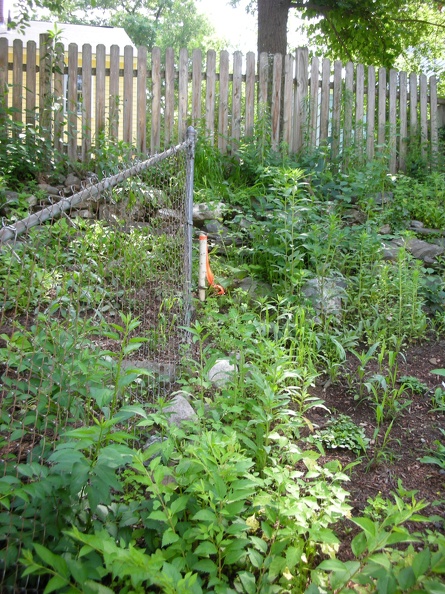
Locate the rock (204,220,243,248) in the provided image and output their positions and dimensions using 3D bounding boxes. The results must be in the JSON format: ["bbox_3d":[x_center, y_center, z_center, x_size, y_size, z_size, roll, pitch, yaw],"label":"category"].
[{"bbox_3d":[0.000,-0.539,5.100,0.340,0.220,0.280,0,-1,0],"label":"rock"}]

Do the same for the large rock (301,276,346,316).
[{"bbox_3d":[0.688,0.000,4.050,0.300,0.270,0.250,0,-1,0],"label":"large rock"}]

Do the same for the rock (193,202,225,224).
[{"bbox_3d":[-0.126,-0.723,5.200,0.290,0.190,0.250,0,-1,0],"label":"rock"}]

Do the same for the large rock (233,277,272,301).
[{"bbox_3d":[0.210,-0.056,4.200,0.280,0.180,0.240,0,-1,0],"label":"large rock"}]

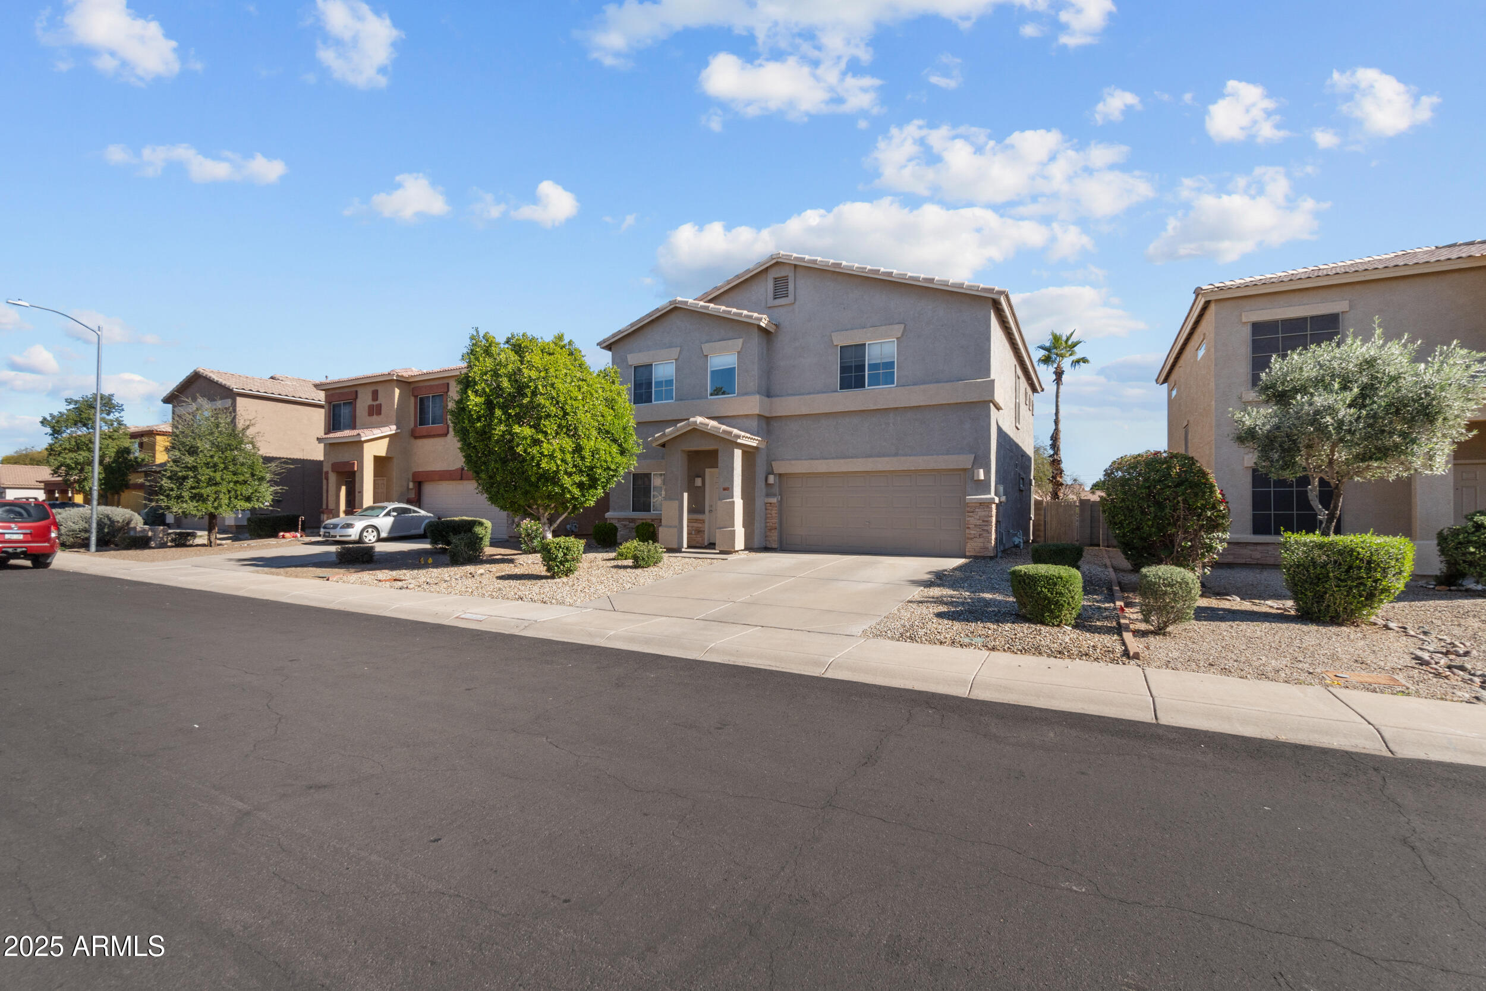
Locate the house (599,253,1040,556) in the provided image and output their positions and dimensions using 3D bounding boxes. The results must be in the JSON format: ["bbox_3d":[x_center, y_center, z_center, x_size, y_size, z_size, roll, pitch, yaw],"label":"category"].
[{"bbox_3d":[3.660,-2.409,21.932,11.800,8.180,14.250,0,-2,29],"label":"house"}]

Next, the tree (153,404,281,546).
[{"bbox_3d":[-17.912,-0.759,21.246,3.500,5.005,3.500,0,-1,30],"label":"tree"}]

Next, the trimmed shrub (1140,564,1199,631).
[{"bbox_3d":[5.585,1.319,8.156,0.700,0.880,0.700,0,-2,29],"label":"trimmed shrub"}]

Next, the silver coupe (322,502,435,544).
[{"bbox_3d":[-12.652,0.937,21.820,1.780,1.346,4.040,0,-2,23],"label":"silver coupe"}]

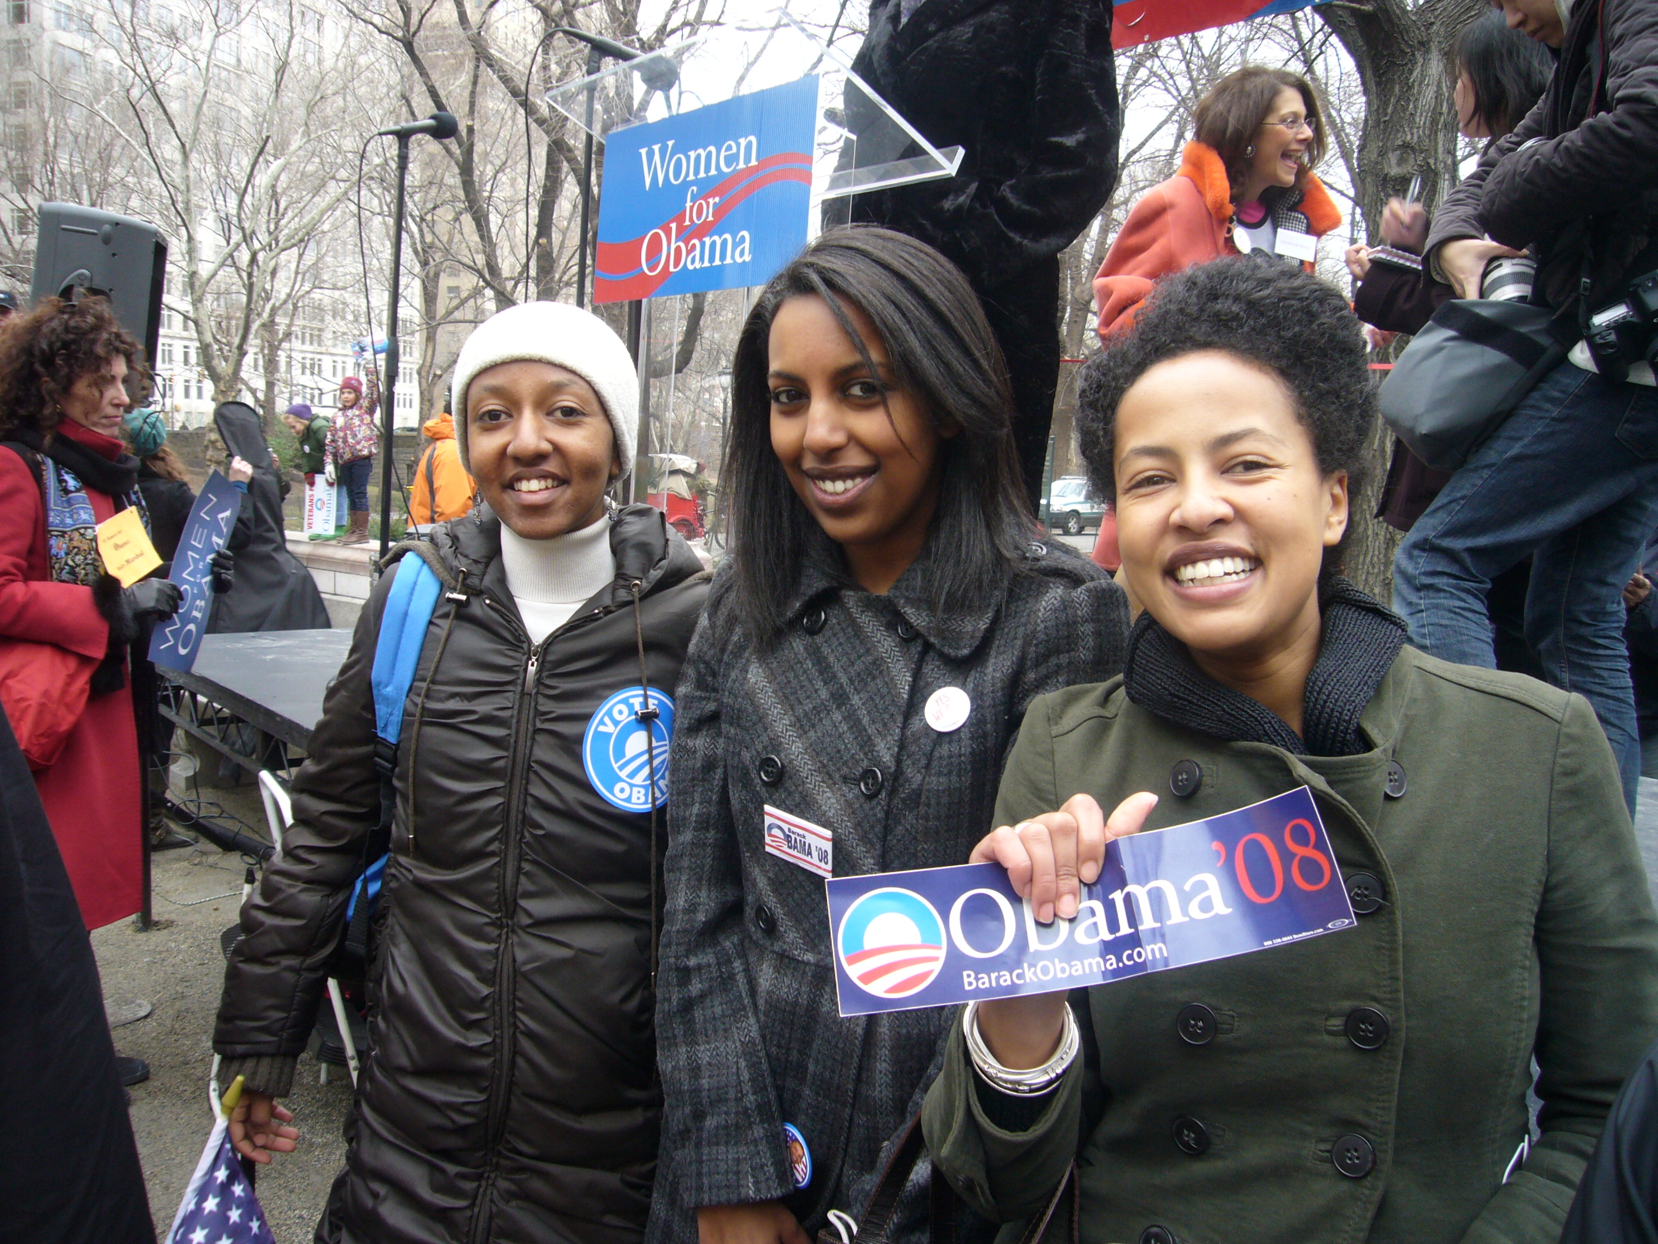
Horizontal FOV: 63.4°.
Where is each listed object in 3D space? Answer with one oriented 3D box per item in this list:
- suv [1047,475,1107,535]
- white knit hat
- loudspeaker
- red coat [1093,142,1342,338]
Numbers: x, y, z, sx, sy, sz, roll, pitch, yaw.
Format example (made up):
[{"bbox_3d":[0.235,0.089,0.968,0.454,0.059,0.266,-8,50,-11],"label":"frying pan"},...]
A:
[{"bbox_3d":[8.090,-3.780,43.400,4.500,1.840,1.800,-3,8,-43],"label":"suv"},{"bbox_3d":[-0.266,-0.213,1.250,0.178,0.178,0.215,-2,6,-3],"label":"white knit hat"},{"bbox_3d":[-2.699,-1.159,4.950,0.380,0.660,0.390,6,3,-17],"label":"loudspeaker"},{"bbox_3d":[0.825,-0.555,2.800,0.500,0.890,0.380,-2,7,-36],"label":"red coat"}]

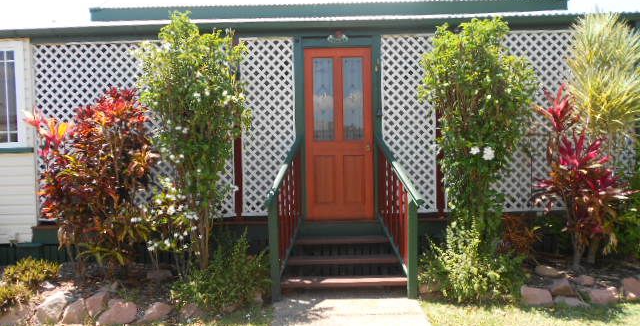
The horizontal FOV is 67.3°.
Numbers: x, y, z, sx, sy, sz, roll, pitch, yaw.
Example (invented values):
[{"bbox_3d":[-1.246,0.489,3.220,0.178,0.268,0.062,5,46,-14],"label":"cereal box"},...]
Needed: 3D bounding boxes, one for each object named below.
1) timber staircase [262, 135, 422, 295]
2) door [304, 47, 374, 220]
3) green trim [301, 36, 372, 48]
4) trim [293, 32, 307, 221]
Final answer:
[{"bbox_3d":[0.245,0.525,5.231,1.565,1.665,1.020,-1,2,1],"label":"timber staircase"},{"bbox_3d":[0.245,-0.338,5.779,0.816,2.056,0.050,-1,2,1],"label":"door"},{"bbox_3d":[0.201,-1.427,5.692,0.845,0.132,0.090,-1,2,1],"label":"green trim"},{"bbox_3d":[-0.224,-0.404,5.722,0.134,2.142,0.100,-1,2,1],"label":"trim"}]

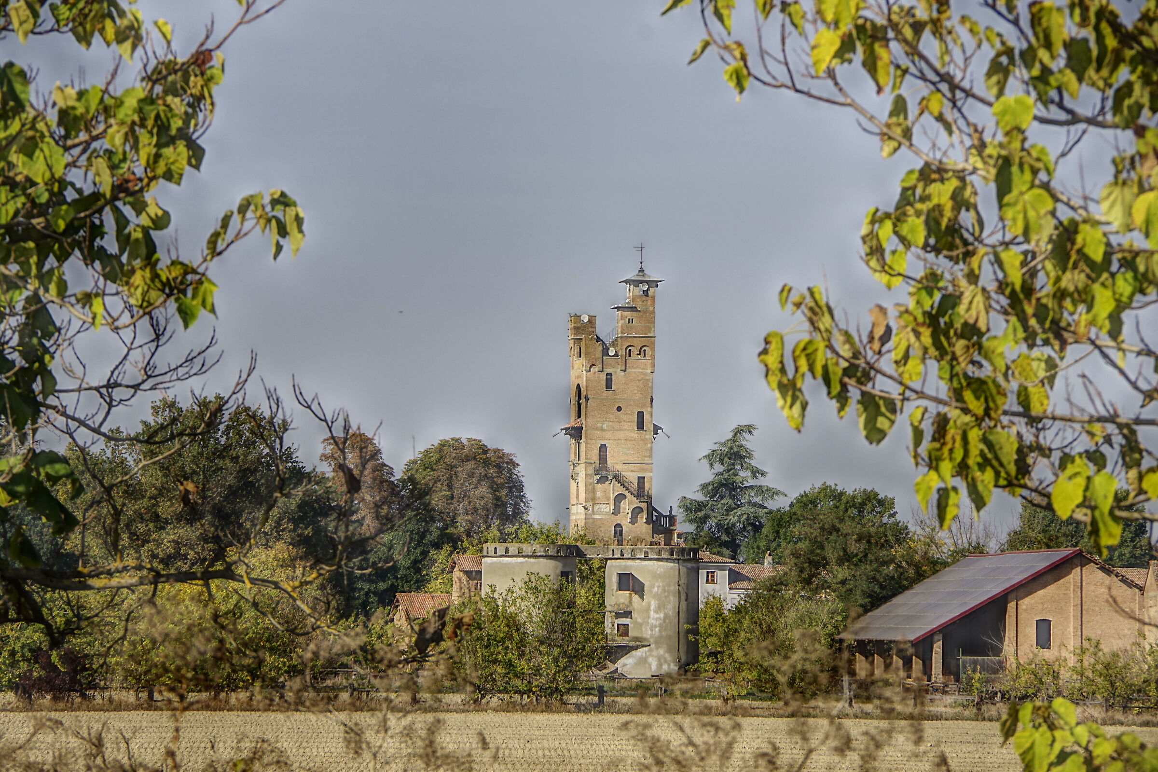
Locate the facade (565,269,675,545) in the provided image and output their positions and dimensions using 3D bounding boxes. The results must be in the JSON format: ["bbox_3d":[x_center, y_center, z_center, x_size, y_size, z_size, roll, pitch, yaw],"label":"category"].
[{"bbox_3d":[3.280,1.769,393.000,7.400,22.800,5.600,1,-3,-17],"label":"facade"}]

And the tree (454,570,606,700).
[{"bbox_3d":[-2.685,13.452,258.000,7.800,7.000,6.200,0,-3,0],"label":"tree"}]

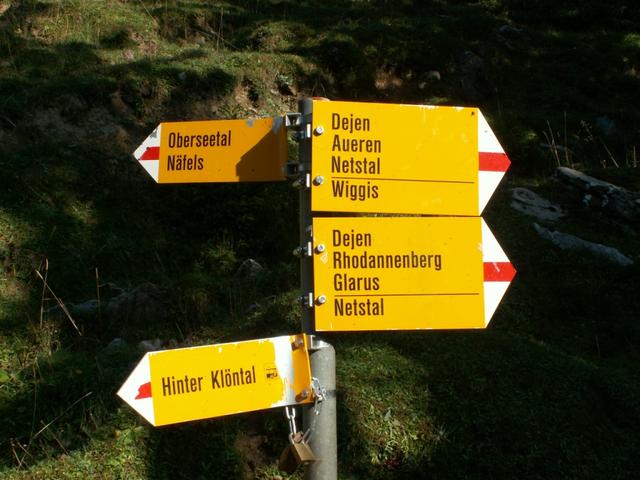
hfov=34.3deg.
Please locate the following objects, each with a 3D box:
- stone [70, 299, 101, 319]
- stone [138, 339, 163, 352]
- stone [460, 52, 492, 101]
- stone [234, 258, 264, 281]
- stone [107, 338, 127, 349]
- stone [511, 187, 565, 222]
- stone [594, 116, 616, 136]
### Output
[{"bbox_3d":[-1.280,0.374,5.650,0.164,0.109,0.120,-1,-2,0],"label":"stone"},{"bbox_3d":[-0.868,0.543,5.300,0.123,0.081,0.100,-1,-2,0],"label":"stone"},{"bbox_3d":[1.328,-1.405,8.900,0.275,0.425,0.300,-1,-2,0],"label":"stone"},{"bbox_3d":[-0.409,0.171,6.000,0.174,0.127,0.150,-1,-2,0],"label":"stone"},{"bbox_3d":[-1.042,0.532,5.300,0.102,0.059,0.085,-1,-2,0],"label":"stone"},{"bbox_3d":[1.407,-0.230,6.700,0.349,0.214,0.260,-1,-2,0],"label":"stone"},{"bbox_3d":[2.178,-0.866,7.900,0.168,0.153,0.150,-1,-2,0],"label":"stone"}]

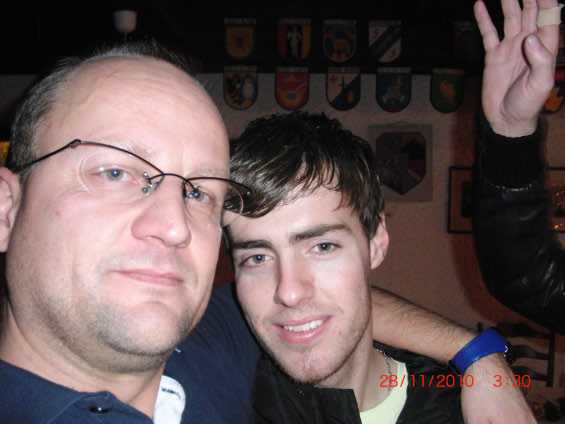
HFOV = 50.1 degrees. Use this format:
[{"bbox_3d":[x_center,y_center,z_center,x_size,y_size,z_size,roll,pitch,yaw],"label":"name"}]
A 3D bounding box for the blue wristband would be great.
[{"bbox_3d":[0.230,0.166,0.710,0.066,0.028,0.055,-37,-25,0],"label":"blue wristband"}]

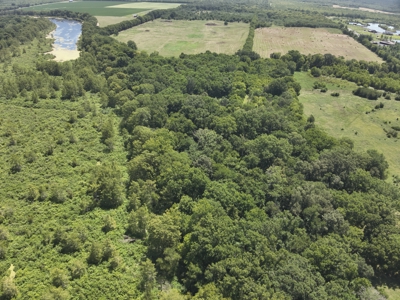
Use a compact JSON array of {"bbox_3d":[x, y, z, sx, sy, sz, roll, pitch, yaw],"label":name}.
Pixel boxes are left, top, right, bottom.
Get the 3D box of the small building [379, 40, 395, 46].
[{"bbox_3d":[303.222,-171.562,447.967,14.000,5.500,18.000,-13,34,-20],"label":"small building"}]

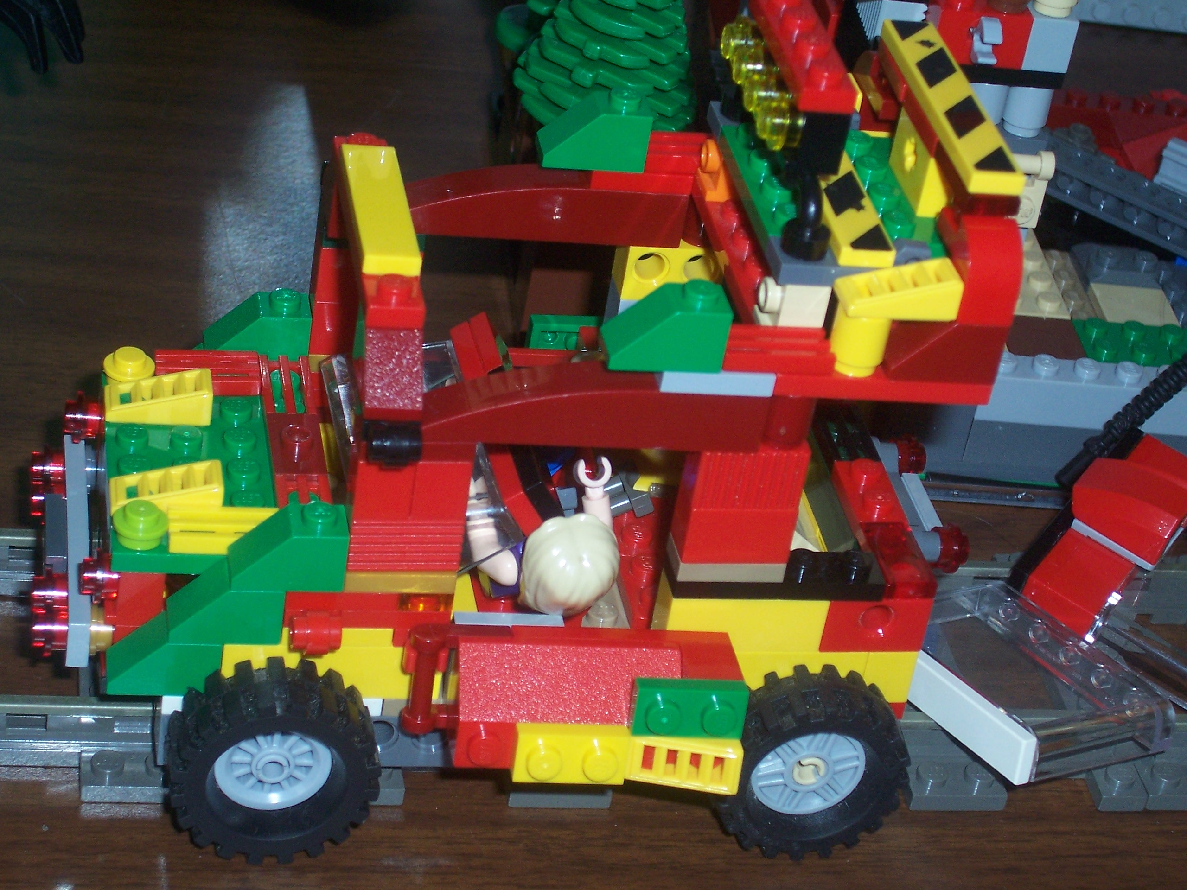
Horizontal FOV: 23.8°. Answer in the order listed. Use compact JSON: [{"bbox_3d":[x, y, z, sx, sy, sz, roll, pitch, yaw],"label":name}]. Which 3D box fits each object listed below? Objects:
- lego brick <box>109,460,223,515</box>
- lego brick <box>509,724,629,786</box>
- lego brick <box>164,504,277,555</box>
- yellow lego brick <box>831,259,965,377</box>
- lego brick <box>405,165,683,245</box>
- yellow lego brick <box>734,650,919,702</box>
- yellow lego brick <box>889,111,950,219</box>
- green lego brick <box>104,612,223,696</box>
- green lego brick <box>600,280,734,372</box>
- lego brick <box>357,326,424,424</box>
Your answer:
[{"bbox_3d":[-0.061,0.006,0.405,0.016,0.006,0.008,2,34,-13],"label":"lego brick"},{"bbox_3d":[-0.003,0.044,0.399,0.016,0.008,0.005,3,27,-12],"label":"lego brick"},{"bbox_3d":[-0.053,0.012,0.401,0.016,0.003,0.008,2,34,-13],"label":"lego brick"},{"bbox_3d":[0.041,-0.018,0.390,0.016,0.016,0.008,2,34,-13],"label":"yellow lego brick"},{"bbox_3d":[-0.010,-0.038,0.435,0.048,0.010,0.008,2,34,-13],"label":"lego brick"},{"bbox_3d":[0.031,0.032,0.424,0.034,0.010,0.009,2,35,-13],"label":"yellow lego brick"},{"bbox_3d":[0.050,-0.041,0.410,0.008,0.011,0.016,2,34,-14],"label":"yellow lego brick"},{"bbox_3d":[-0.061,0.029,0.400,0.016,0.011,0.008,2,34,-14],"label":"green lego brick"},{"bbox_3d":[0.010,-0.017,0.384,0.016,0.011,0.008,2,34,-14],"label":"green lego brick"},{"bbox_3d":[-0.027,-0.012,0.384,0.008,0.011,0.016,2,34,-14],"label":"lego brick"}]

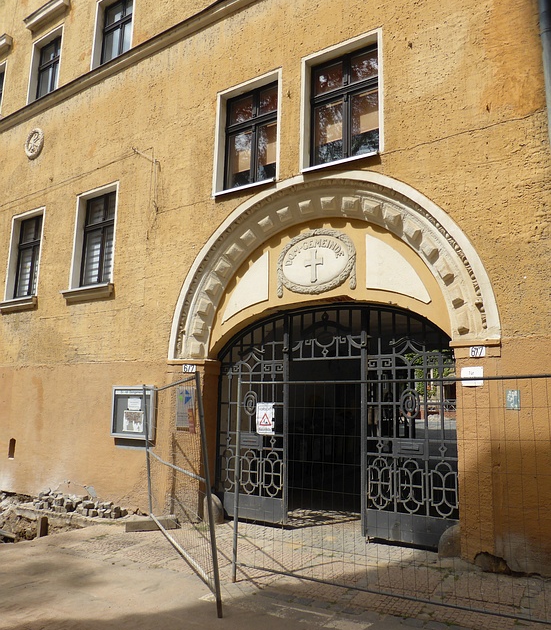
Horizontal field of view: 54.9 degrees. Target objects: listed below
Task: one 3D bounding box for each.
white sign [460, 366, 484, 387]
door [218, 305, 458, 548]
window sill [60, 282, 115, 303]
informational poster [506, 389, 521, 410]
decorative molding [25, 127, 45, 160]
[{"bbox_3d":[2.208,0.694,5.934,0.010,0.215,0.300,8,-13,-33],"label":"white sign"},{"bbox_3d":[0.638,1.367,7.257,3.700,3.080,0.150,-6,-13,34],"label":"door"},{"bbox_3d":[-3.575,-0.404,10.027,1.452,0.203,0.150,-6,-13,34],"label":"window sill"},{"bbox_3d":[2.518,0.904,5.609,0.140,0.208,0.012,-6,-13,34],"label":"informational poster"},{"bbox_3d":[-5.473,-3.861,12.030,0.758,0.749,0.100,-6,-13,34],"label":"decorative molding"}]

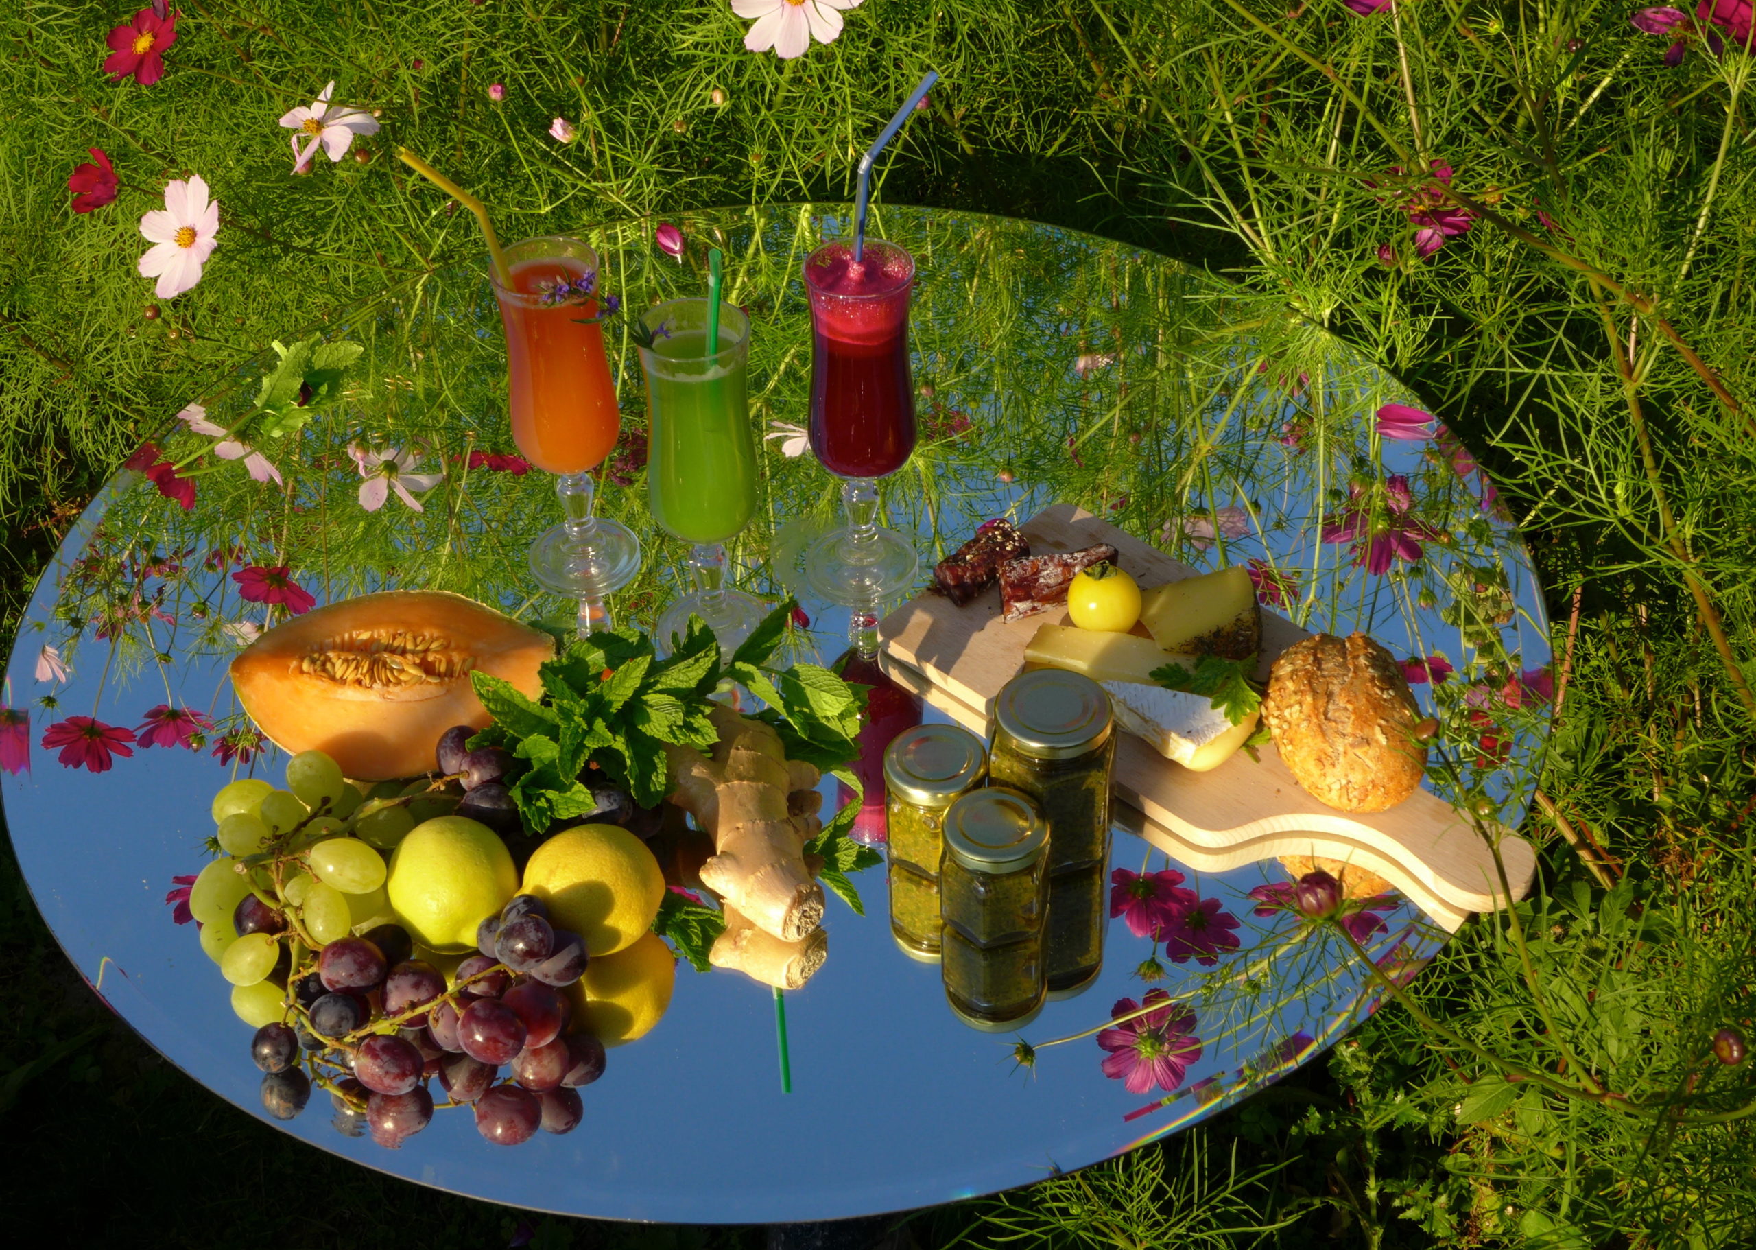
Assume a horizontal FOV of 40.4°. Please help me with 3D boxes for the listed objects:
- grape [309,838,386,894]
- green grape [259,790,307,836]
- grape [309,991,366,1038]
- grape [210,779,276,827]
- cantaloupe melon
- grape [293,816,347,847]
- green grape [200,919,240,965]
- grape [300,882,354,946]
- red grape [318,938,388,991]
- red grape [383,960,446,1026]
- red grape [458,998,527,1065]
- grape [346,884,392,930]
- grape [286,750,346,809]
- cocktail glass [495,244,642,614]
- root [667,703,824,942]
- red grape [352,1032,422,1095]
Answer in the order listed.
[{"bbox_3d":[-0.237,0.108,1.069,0.035,0.025,0.026,0,40,0],"label":"grape"},{"bbox_3d":[-0.264,0.083,1.057,0.021,0.021,0.024,-1,40,1],"label":"green grape"},{"bbox_3d":[-0.223,0.160,0.979,0.021,0.021,0.022,-1,40,1],"label":"grape"},{"bbox_3d":[-0.289,0.080,1.087,0.028,0.023,0.024,-1,40,1],"label":"grape"},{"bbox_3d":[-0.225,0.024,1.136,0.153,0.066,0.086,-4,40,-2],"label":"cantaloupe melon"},{"bbox_3d":[-0.248,0.094,1.060,0.025,0.021,0.022,-1,40,1],"label":"grape"},{"bbox_3d":[-0.286,0.139,1.048,0.025,0.024,0.025,-1,40,1],"label":"green grape"},{"bbox_3d":[-0.235,0.123,1.016,0.020,0.024,0.025,-1,40,1],"label":"grape"},{"bbox_3d":[-0.227,0.147,1.033,0.029,0.025,0.026,0,40,0],"label":"red grape"},{"bbox_3d":[-0.200,0.159,1.028,0.027,0.027,0.027,0,40,0],"label":"red grape"},{"bbox_3d":[-0.157,0.165,0.969,0.028,0.027,0.028,-1,40,1],"label":"red grape"},{"bbox_3d":[-0.234,0.125,1.081,0.028,0.026,0.027,0,40,0],"label":"grape"},{"bbox_3d":[-0.265,0.073,1.127,0.027,0.028,0.028,0,40,0],"label":"grape"},{"bbox_3d":[-0.156,-0.102,1.192,0.059,0.177,0.059,-1,40,1],"label":"cocktail glass"},{"bbox_3d":[-0.059,0.080,1.079,0.070,0.045,0.138,-8,40,-6],"label":"root"},{"bbox_3d":[-0.201,0.180,0.977,0.028,0.024,0.025,-1,40,1],"label":"red grape"}]

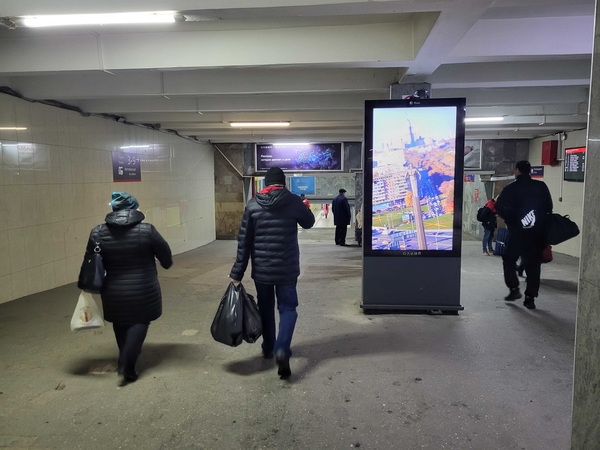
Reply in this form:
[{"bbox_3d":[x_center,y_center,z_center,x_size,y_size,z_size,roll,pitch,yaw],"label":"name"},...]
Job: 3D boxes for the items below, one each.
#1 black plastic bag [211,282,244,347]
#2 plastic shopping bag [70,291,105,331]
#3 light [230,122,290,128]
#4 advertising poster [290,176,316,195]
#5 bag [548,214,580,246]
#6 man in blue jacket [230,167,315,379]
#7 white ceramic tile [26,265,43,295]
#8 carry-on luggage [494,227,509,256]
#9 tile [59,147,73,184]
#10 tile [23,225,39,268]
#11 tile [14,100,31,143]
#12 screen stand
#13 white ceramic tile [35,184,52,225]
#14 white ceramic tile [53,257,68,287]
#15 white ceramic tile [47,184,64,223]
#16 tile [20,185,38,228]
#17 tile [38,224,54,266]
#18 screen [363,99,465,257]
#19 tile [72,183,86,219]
[{"bbox_3d":[-0.624,0.770,3.880,0.280,0.530,0.260,-1,6,-6],"label":"black plastic bag"},{"bbox_3d":[-1.726,0.678,3.660,0.260,0.350,0.130,-2,7,-14],"label":"plastic shopping bag"},{"bbox_3d":[-0.793,-2.008,9.050,1.220,0.090,0.120,0,6,6],"label":"light"},{"bbox_3d":[0.181,-1.946,22.034,1.220,0.888,0.030,0,6,6],"label":"advertising poster"},{"bbox_3d":[3.306,0.057,5.709,0.450,0.340,0.270,-12,5,7],"label":"bag"},{"bbox_3d":[-0.222,0.372,3.920,0.670,1.730,0.520,0,6,6],"label":"man in blue jacket"},{"bbox_3d":[-3.888,0.813,6.611,0.010,0.410,0.300,1,6,6],"label":"white ceramic tile"},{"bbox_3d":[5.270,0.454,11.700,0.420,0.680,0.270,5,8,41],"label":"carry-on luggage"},{"bbox_3d":[-3.802,-0.970,7.340,0.010,0.600,0.300,0,6,6],"label":"tile"},{"bbox_3d":[-3.898,0.326,6.569,0.012,0.601,0.302,0,6,6],"label":"tile"},{"bbox_3d":[-3.893,-1.473,6.359,0.010,0.600,0.300,1,6,6],"label":"tile"},{"bbox_3d":[1.330,0.715,5.496,1.190,0.690,0.300,0,6,6],"label":"screen stand"},{"bbox_3d":[-3.871,-0.305,6.806,0.012,0.597,0.302,0,6,6],"label":"white ceramic tile"},{"bbox_3d":[-3.829,0.767,7.225,0.010,0.421,0.300,0,6,6],"label":"white ceramic tile"},{"bbox_3d":[-3.829,-0.346,7.084,0.010,0.600,0.300,1,6,6],"label":"white ceramic tile"},{"bbox_3d":[-3.900,-0.275,6.509,0.010,0.600,0.300,0,6,6],"label":"tile"},{"bbox_3d":[-3.865,0.291,6.872,0.010,0.600,0.300,0,6,6],"label":"tile"},{"bbox_3d":[1.345,-0.544,5.382,1.147,1.851,0.150,0,6,6],"label":"screen"},{"bbox_3d":[-3.766,-0.404,7.703,0.010,0.600,0.300,0,6,6],"label":"tile"}]

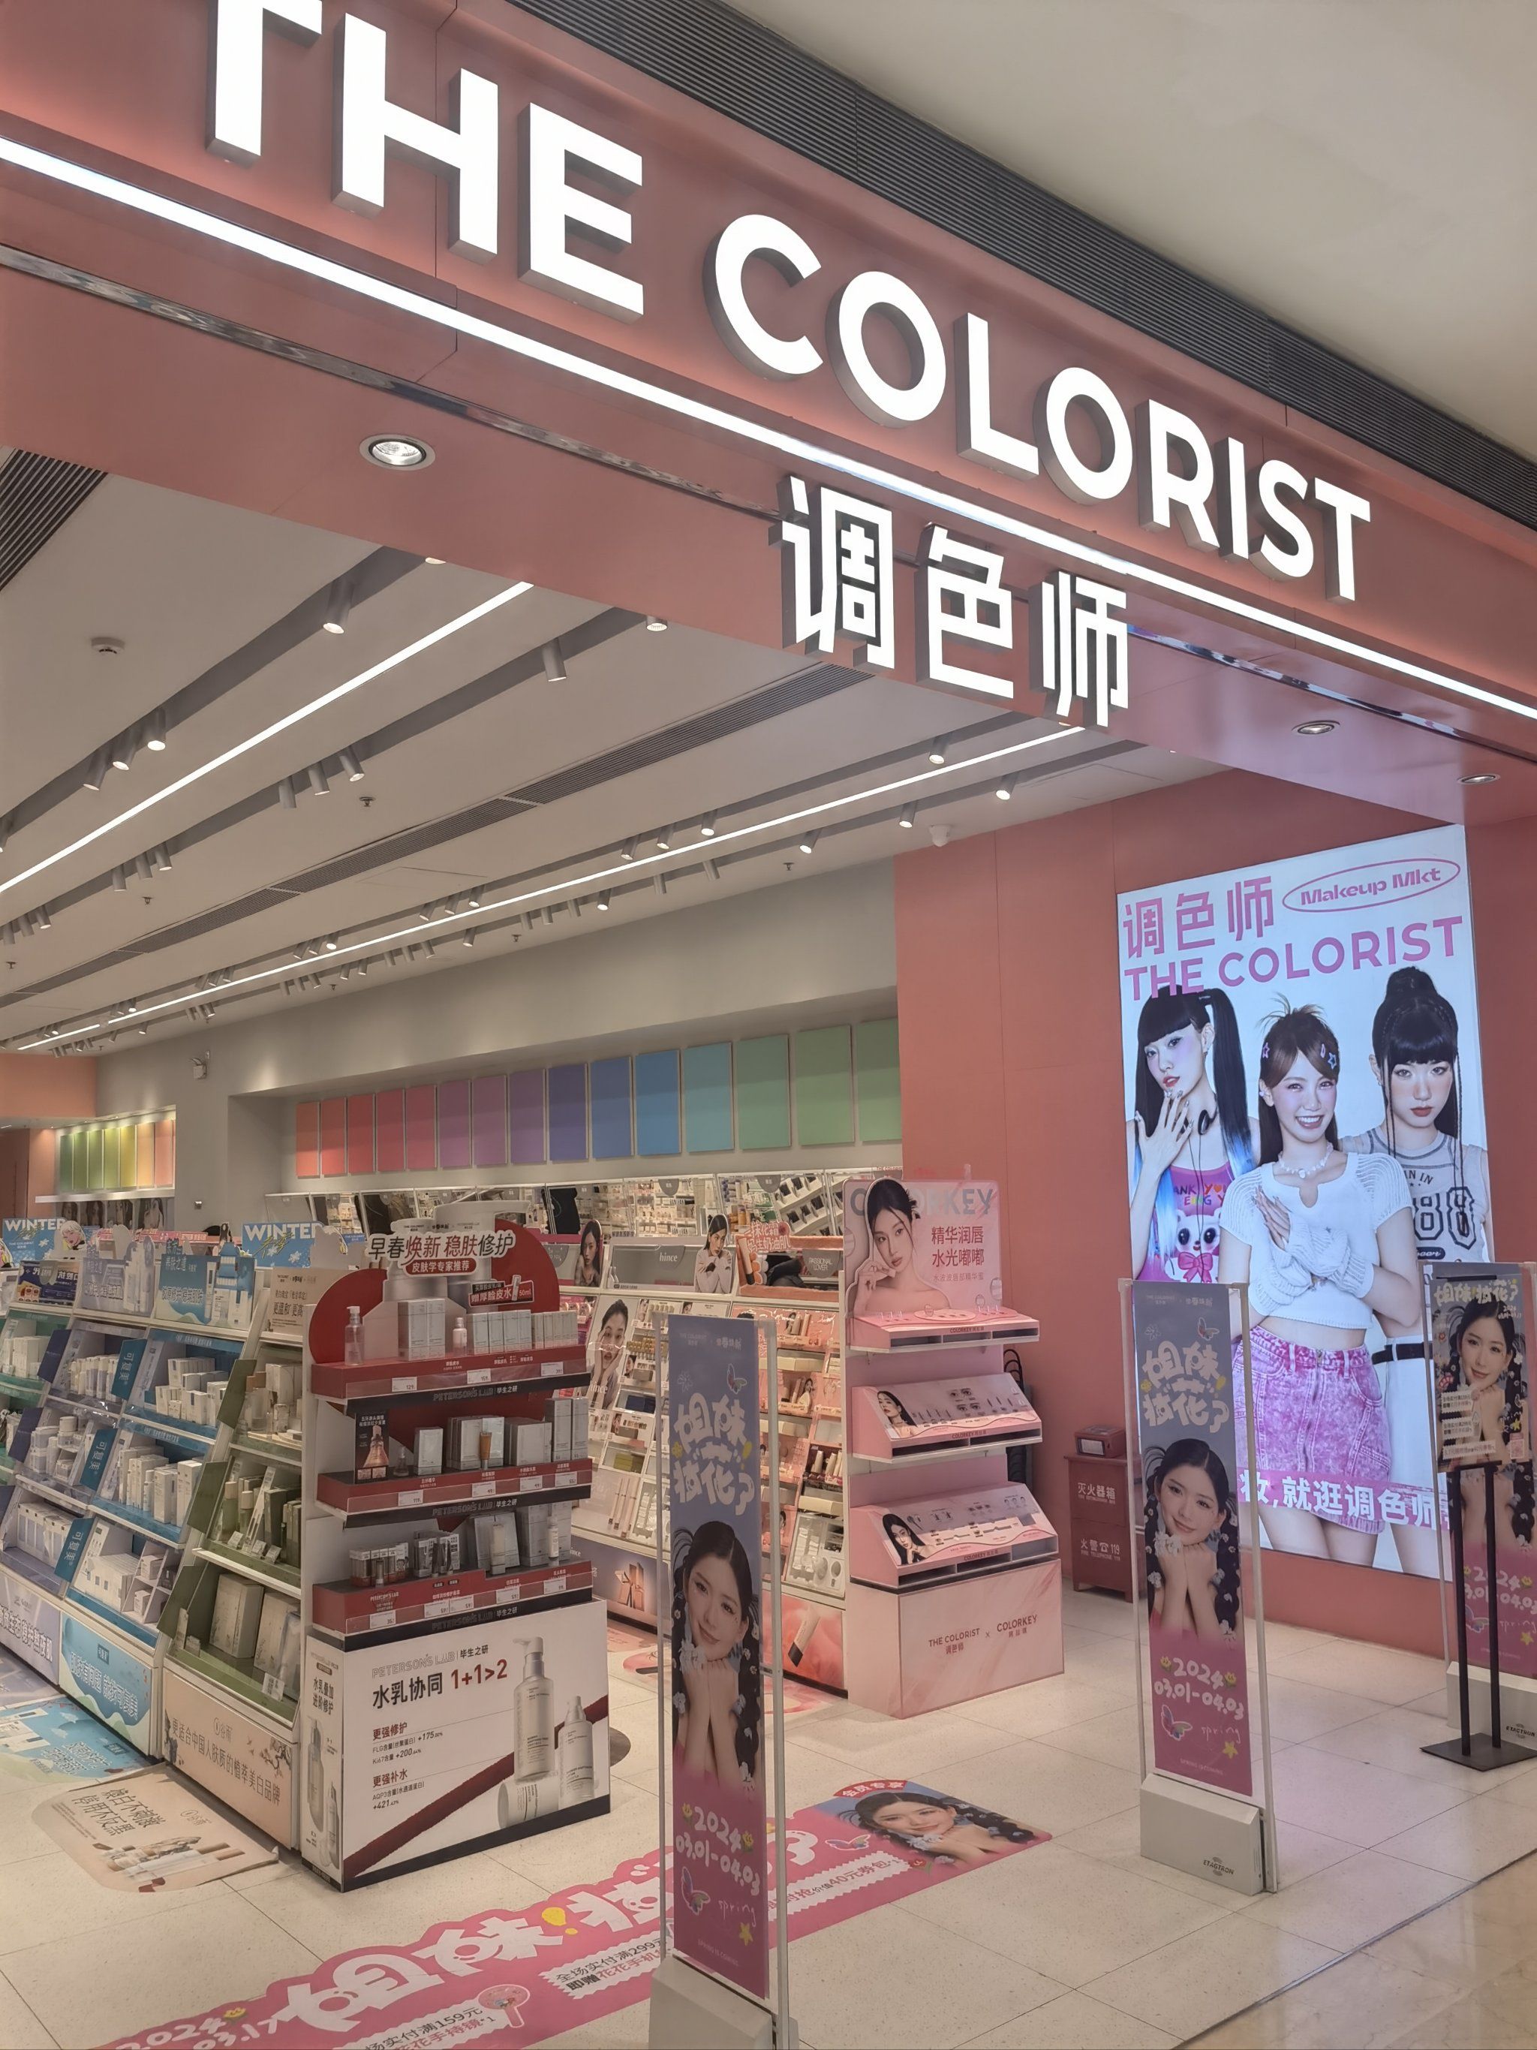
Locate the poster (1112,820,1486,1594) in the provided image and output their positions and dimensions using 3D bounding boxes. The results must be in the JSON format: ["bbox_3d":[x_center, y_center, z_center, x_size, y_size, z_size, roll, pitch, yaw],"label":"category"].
[{"bbox_3d":[2.160,0.736,6.628,0.050,2.859,1.675,4,-8,-39],"label":"poster"}]

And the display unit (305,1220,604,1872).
[{"bbox_3d":[-0.887,1.443,4.620,0.837,1.722,0.280,4,-8,-39],"label":"display unit"}]

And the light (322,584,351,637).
[{"bbox_3d":[-1.282,-1.251,4.787,0.075,0.165,0.075,17,-7,-36],"label":"light"}]

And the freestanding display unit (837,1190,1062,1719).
[{"bbox_3d":[0.674,1.493,5.916,0.814,1.840,0.305,4,-8,-39],"label":"freestanding display unit"}]

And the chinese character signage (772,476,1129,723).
[{"bbox_3d":[0.412,-0.853,3.350,1.022,0.335,0.043,4,-8,-39],"label":"chinese character signage"}]

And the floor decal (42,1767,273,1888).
[{"bbox_3d":[-1.809,2.320,4.629,0.449,0.010,0.997,4,-8,-39],"label":"floor decal"}]

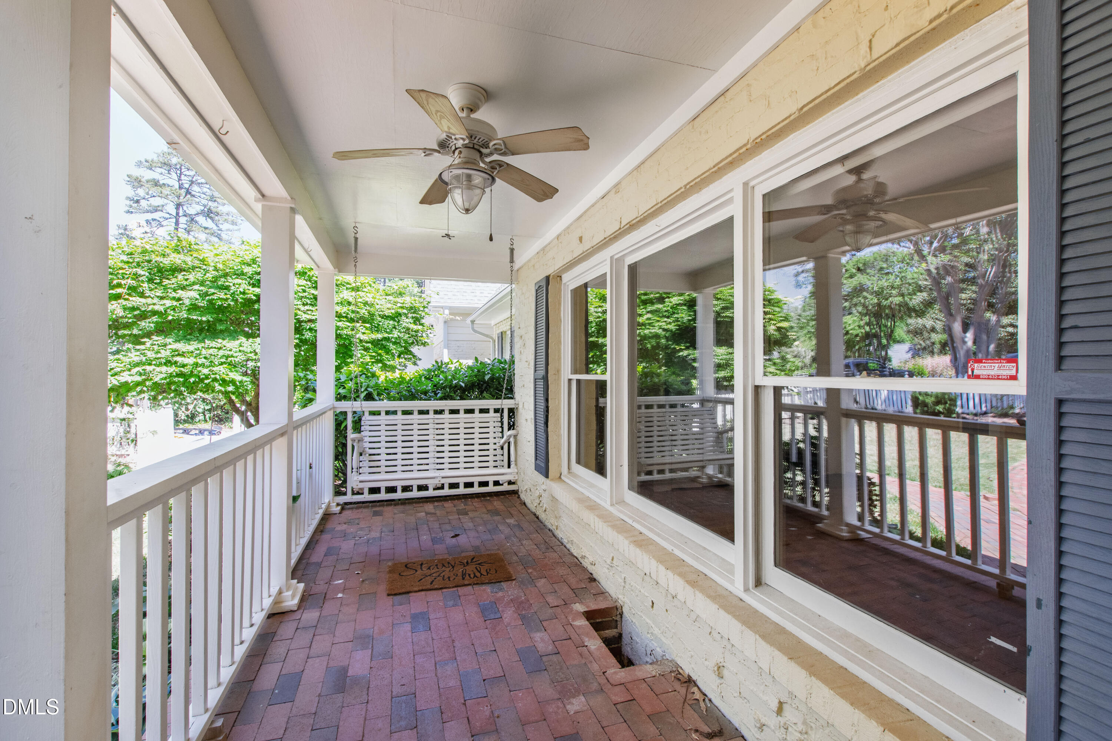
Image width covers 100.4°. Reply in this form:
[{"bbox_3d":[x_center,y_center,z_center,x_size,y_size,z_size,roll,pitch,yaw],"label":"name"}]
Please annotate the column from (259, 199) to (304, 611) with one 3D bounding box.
[{"bbox_3d":[-1.575,0.184,2.631,0.220,2.270,0.220,0,0,-19],"label":"column"}]

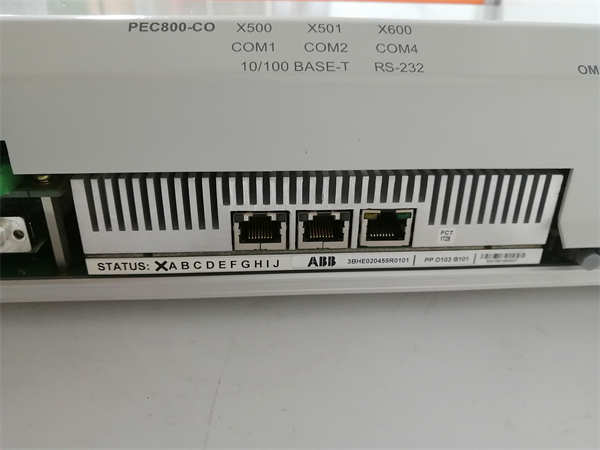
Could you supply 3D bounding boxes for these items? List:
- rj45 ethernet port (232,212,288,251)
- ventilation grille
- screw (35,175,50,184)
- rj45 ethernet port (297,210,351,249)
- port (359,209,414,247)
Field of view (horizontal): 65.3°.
[{"bbox_3d":[-0.013,-0.001,0.154,0.017,0.013,0.013,-1,24,-4],"label":"rj45 ethernet port"},{"bbox_3d":[0.008,-0.008,0.147,0.148,0.017,0.005,-1,24,-4],"label":"ventilation grille"},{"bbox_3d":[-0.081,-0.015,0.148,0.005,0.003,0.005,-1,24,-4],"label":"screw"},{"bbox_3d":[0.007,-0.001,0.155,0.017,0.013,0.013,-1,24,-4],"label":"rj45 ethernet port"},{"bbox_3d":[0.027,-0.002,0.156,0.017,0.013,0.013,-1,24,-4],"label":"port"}]

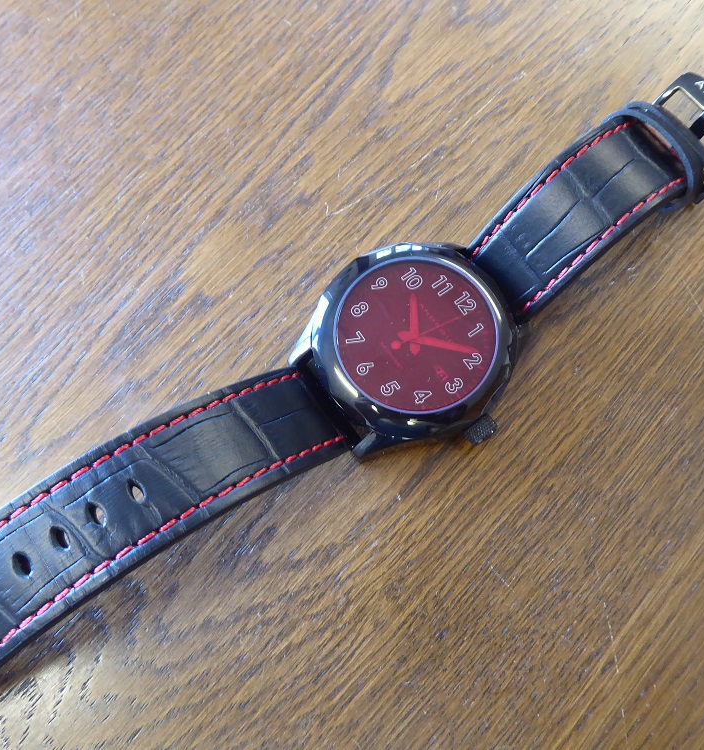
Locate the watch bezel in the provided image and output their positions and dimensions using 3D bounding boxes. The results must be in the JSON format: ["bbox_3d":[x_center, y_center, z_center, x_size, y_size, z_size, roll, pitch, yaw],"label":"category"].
[{"bbox_3d":[0.014,-0.007,0.159,0.047,0.011,0.045,-1,71,3],"label":"watch bezel"}]

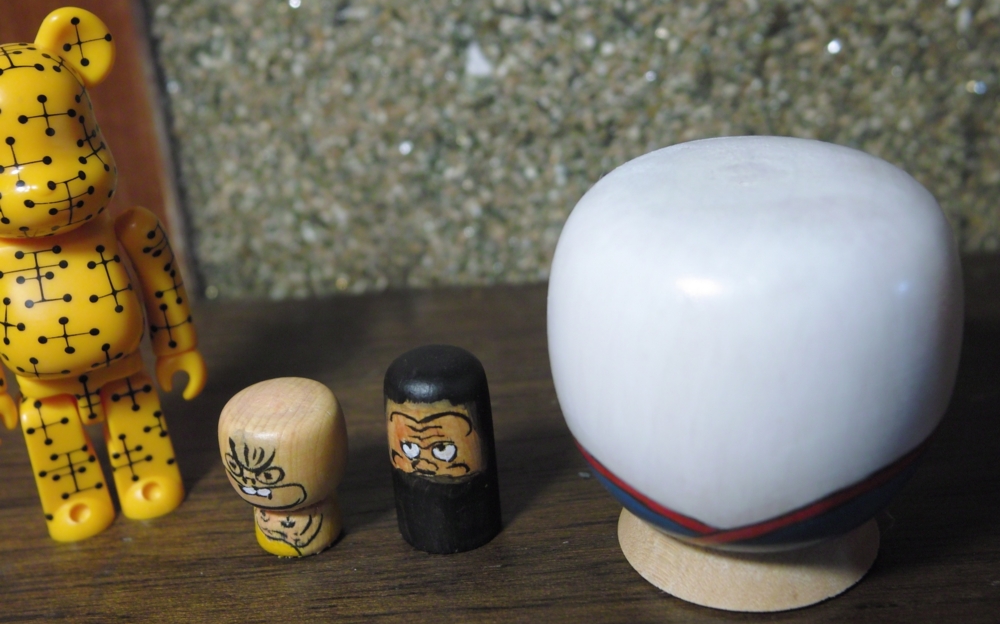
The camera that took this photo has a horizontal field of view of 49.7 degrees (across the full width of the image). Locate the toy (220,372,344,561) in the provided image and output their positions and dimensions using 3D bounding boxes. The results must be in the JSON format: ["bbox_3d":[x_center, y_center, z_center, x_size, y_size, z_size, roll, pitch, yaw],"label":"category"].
[{"bbox_3d":[-0.028,0.020,0.143,0.016,0.021,0.016,-5,23,2],"label":"toy"}]

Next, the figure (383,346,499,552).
[{"bbox_3d":[-0.008,0.017,0.142,0.014,0.025,0.014,0,23,13],"label":"figure"}]

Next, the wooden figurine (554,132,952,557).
[{"bbox_3d":[0.029,0.005,0.129,0.047,0.050,0.047,5,25,23],"label":"wooden figurine"}]

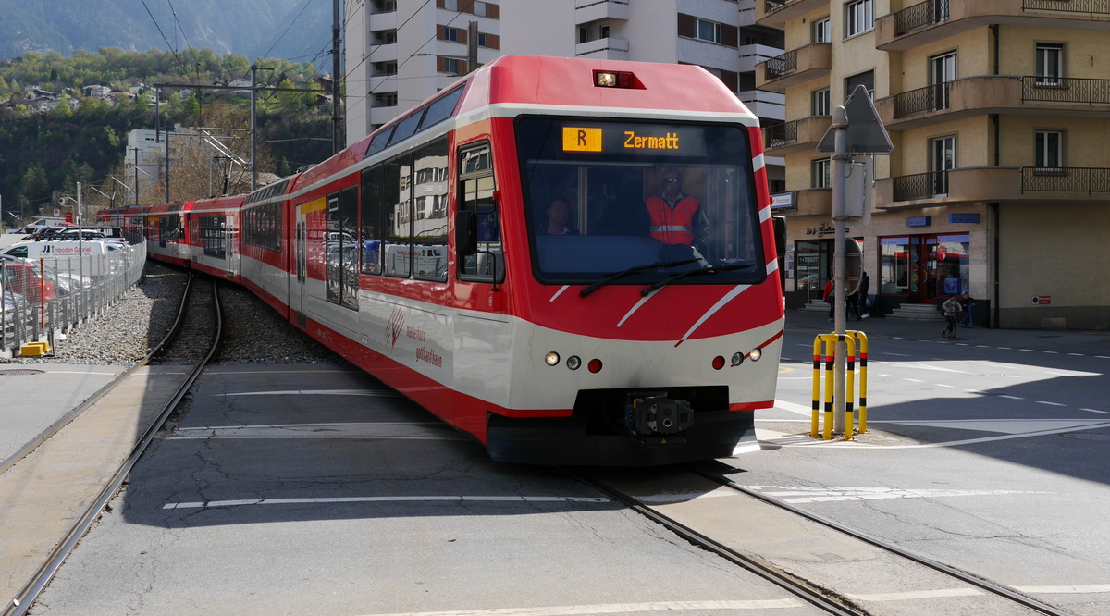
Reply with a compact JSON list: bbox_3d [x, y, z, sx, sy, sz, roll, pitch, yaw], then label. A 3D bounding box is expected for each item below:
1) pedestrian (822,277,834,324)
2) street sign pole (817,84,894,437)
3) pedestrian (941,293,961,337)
[{"bbox_3d":[9.570,-0.280,42.000,0.550,1.630,0.450,-2,2,-38],"label":"pedestrian"},{"bbox_3d":[3.090,-0.520,12.580,0.840,3.630,0.420,0,2,18],"label":"street sign pole"},{"bbox_3d":[10.670,0.210,32.800,0.550,1.180,0.500,-1,2,-36],"label":"pedestrian"}]

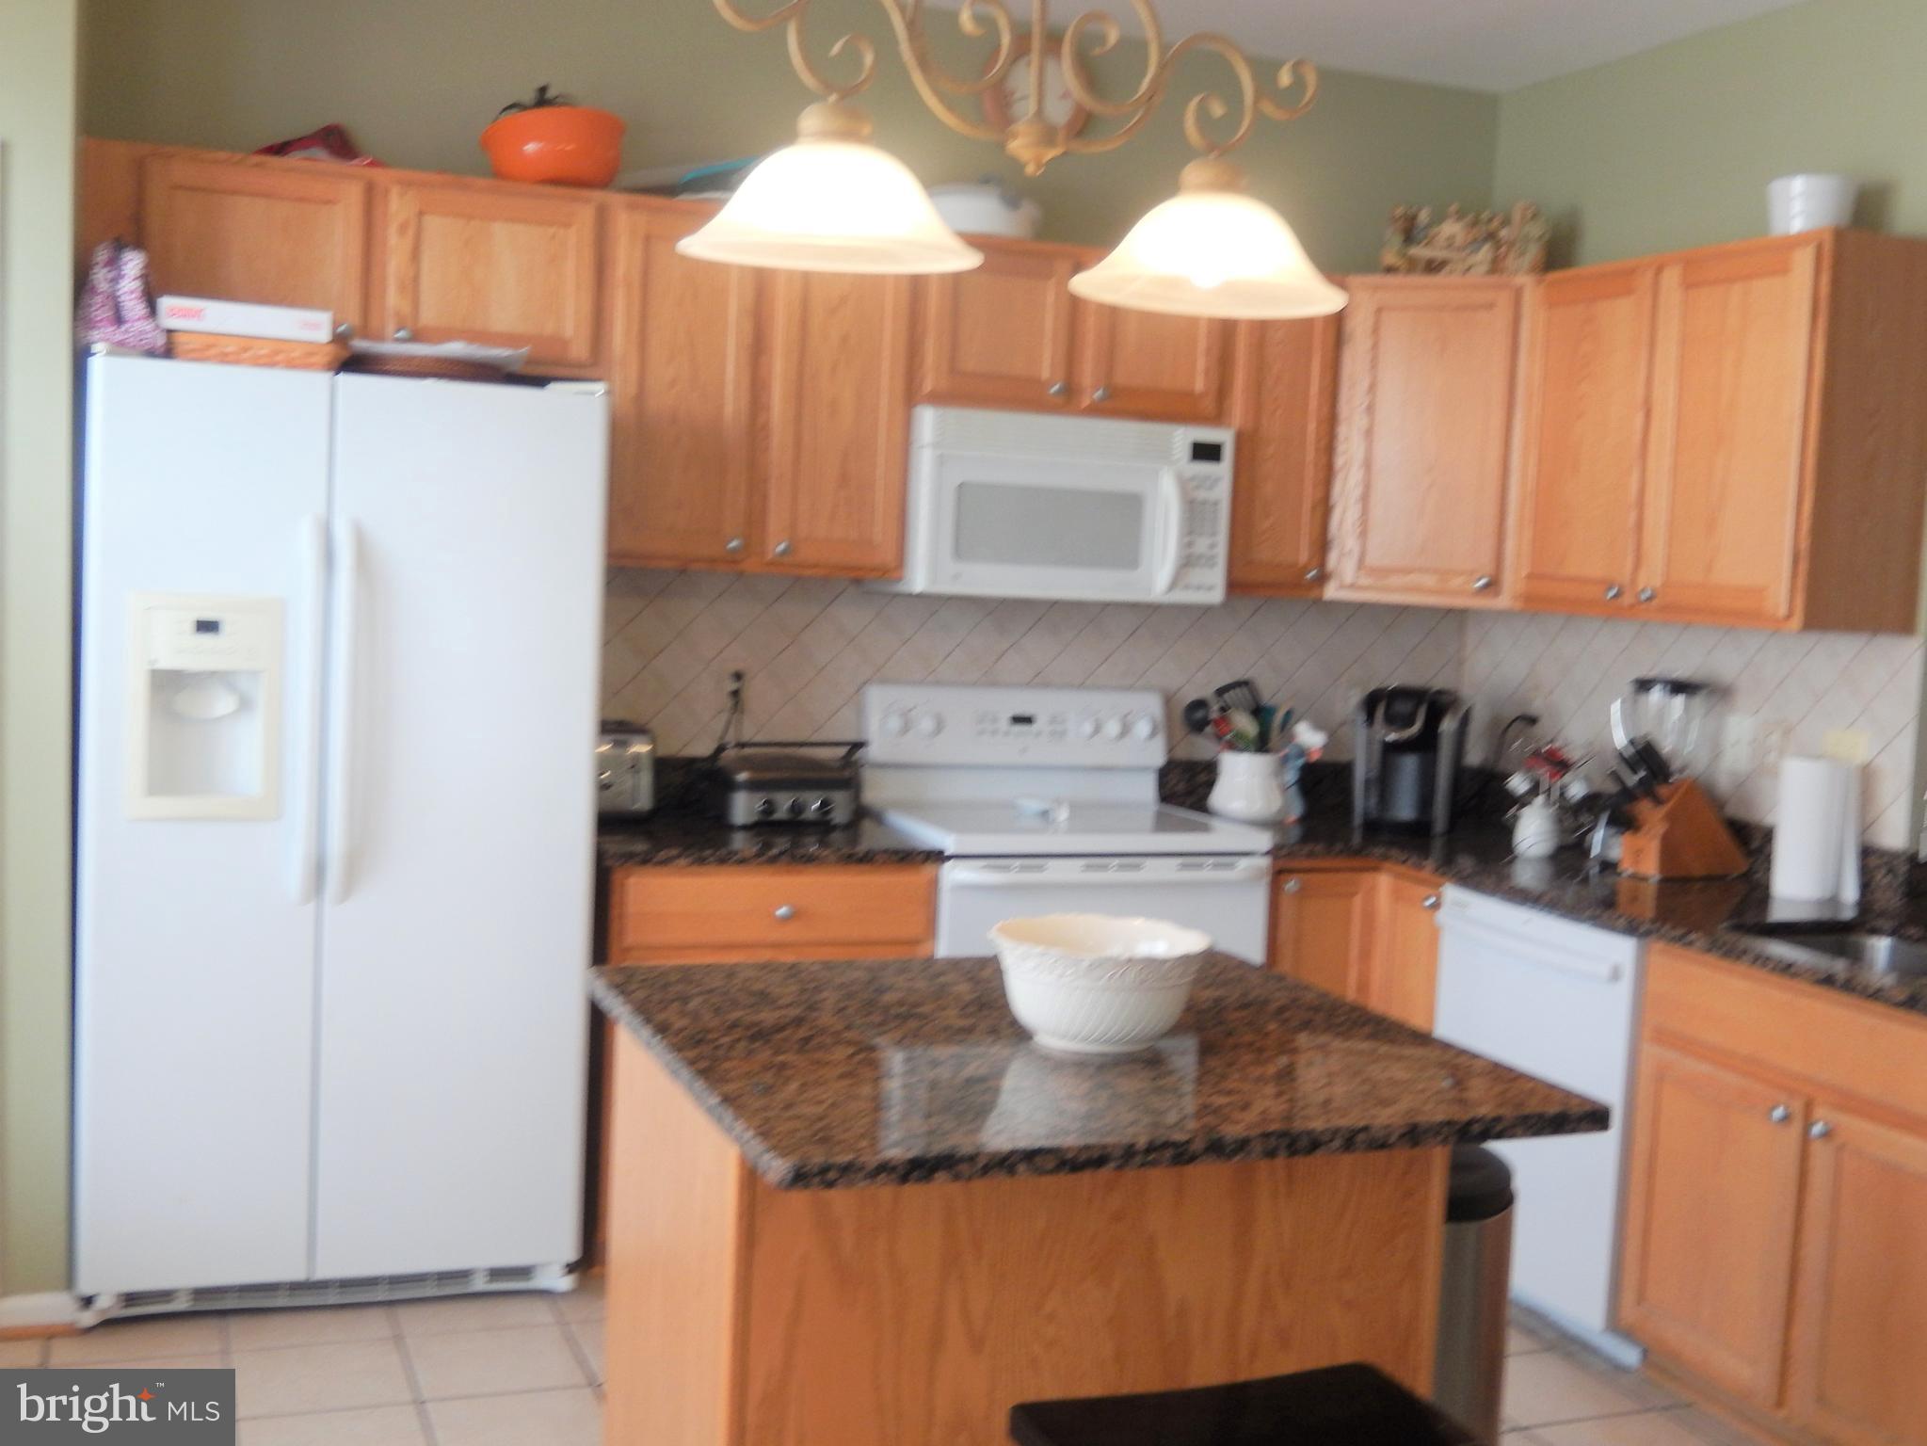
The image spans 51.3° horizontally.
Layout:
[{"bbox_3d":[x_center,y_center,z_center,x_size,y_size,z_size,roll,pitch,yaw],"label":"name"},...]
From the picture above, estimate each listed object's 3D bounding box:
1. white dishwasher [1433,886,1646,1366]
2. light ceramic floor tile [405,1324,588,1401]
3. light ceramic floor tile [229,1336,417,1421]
[{"bbox_3d":[1.387,0.792,4.122,0.613,0.869,0.614,1,5,-22],"label":"white dishwasher"},{"bbox_3d":[-0.848,1.165,3.647,0.304,0.010,0.308,1,5,-21],"label":"light ceramic floor tile"},{"bbox_3d":[-1.135,1.169,3.557,0.299,0.012,0.299,1,5,-22],"label":"light ceramic floor tile"}]

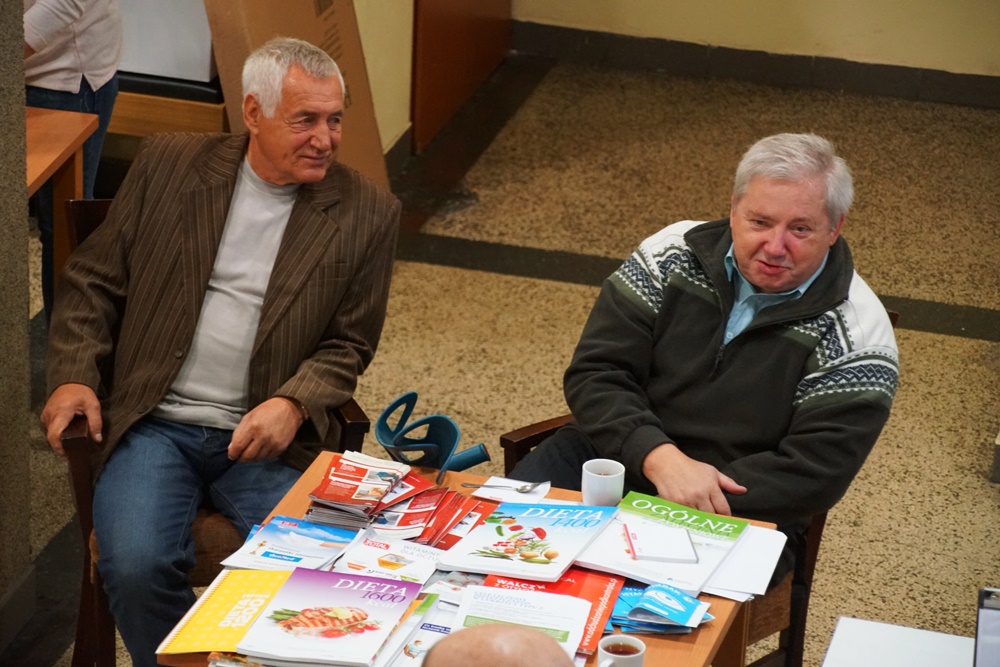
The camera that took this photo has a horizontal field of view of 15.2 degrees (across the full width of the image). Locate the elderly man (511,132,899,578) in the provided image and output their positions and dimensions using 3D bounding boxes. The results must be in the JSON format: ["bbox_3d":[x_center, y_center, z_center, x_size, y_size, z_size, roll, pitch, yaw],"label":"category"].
[{"bbox_3d":[0.293,0.249,6.529,0.640,1.280,0.760,17,27,32],"label":"elderly man"}]

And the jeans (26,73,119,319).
[{"bbox_3d":[-0.963,-0.267,8.225,0.270,0.850,0.340,-4,23,-14],"label":"jeans"}]

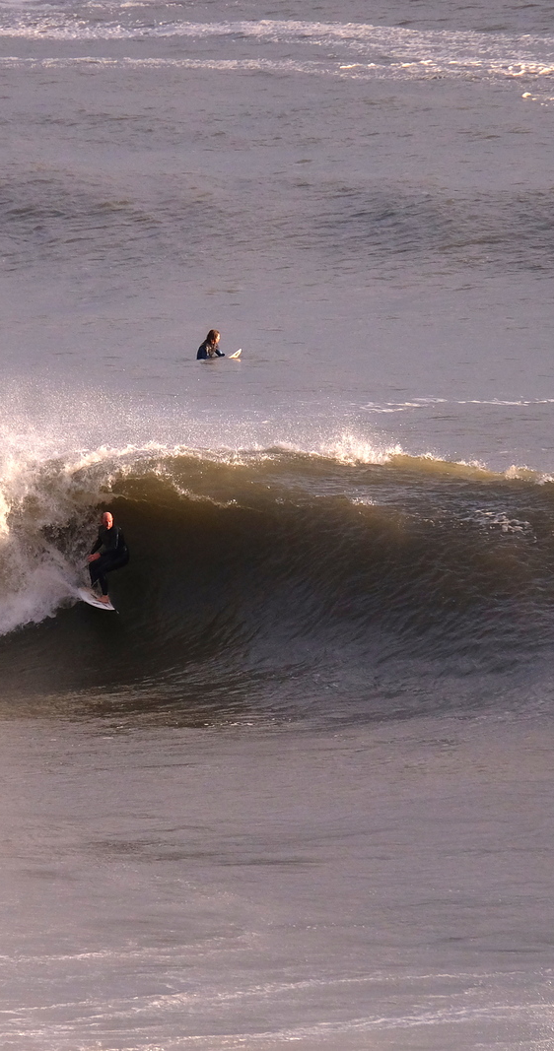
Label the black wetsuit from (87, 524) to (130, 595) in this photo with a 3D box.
[{"bbox_3d":[-2.337,0.470,210.000,0.520,0.990,0.560,5,8,41],"label":"black wetsuit"}]

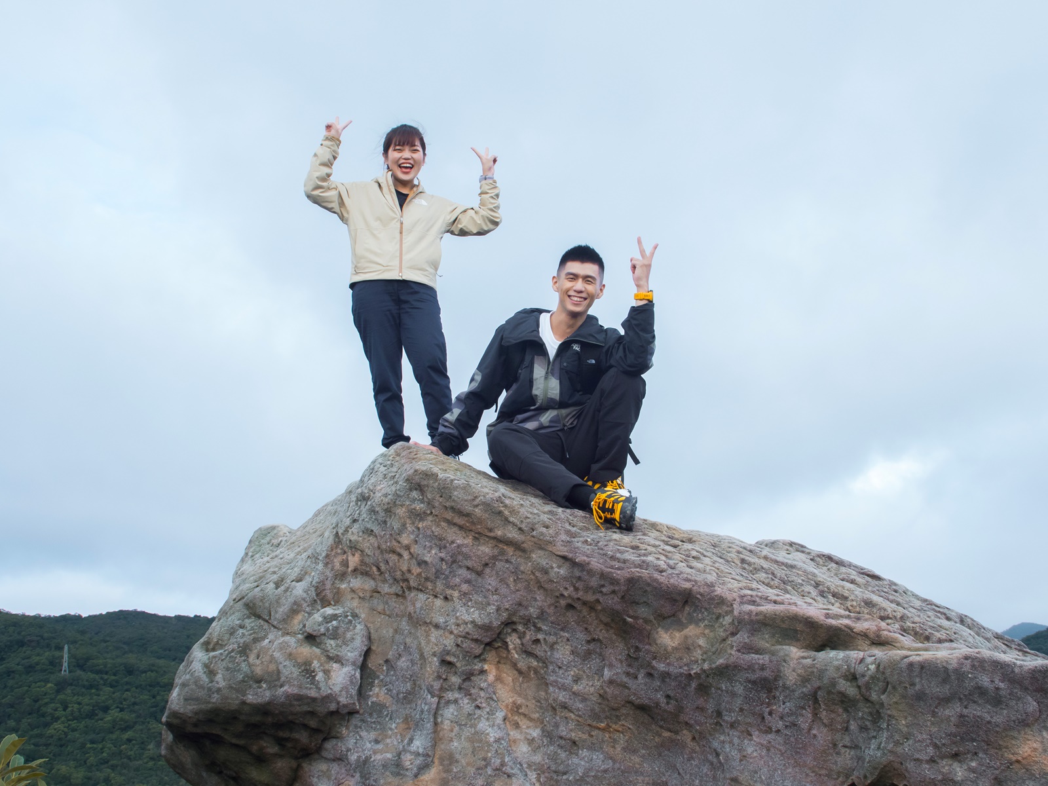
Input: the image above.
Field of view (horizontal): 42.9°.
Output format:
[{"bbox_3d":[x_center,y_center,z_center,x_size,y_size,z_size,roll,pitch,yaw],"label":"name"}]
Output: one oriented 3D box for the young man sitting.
[{"bbox_3d":[0.040,-0.010,4.820,0.870,1.050,0.750,2,-12,-8],"label":"young man sitting"}]

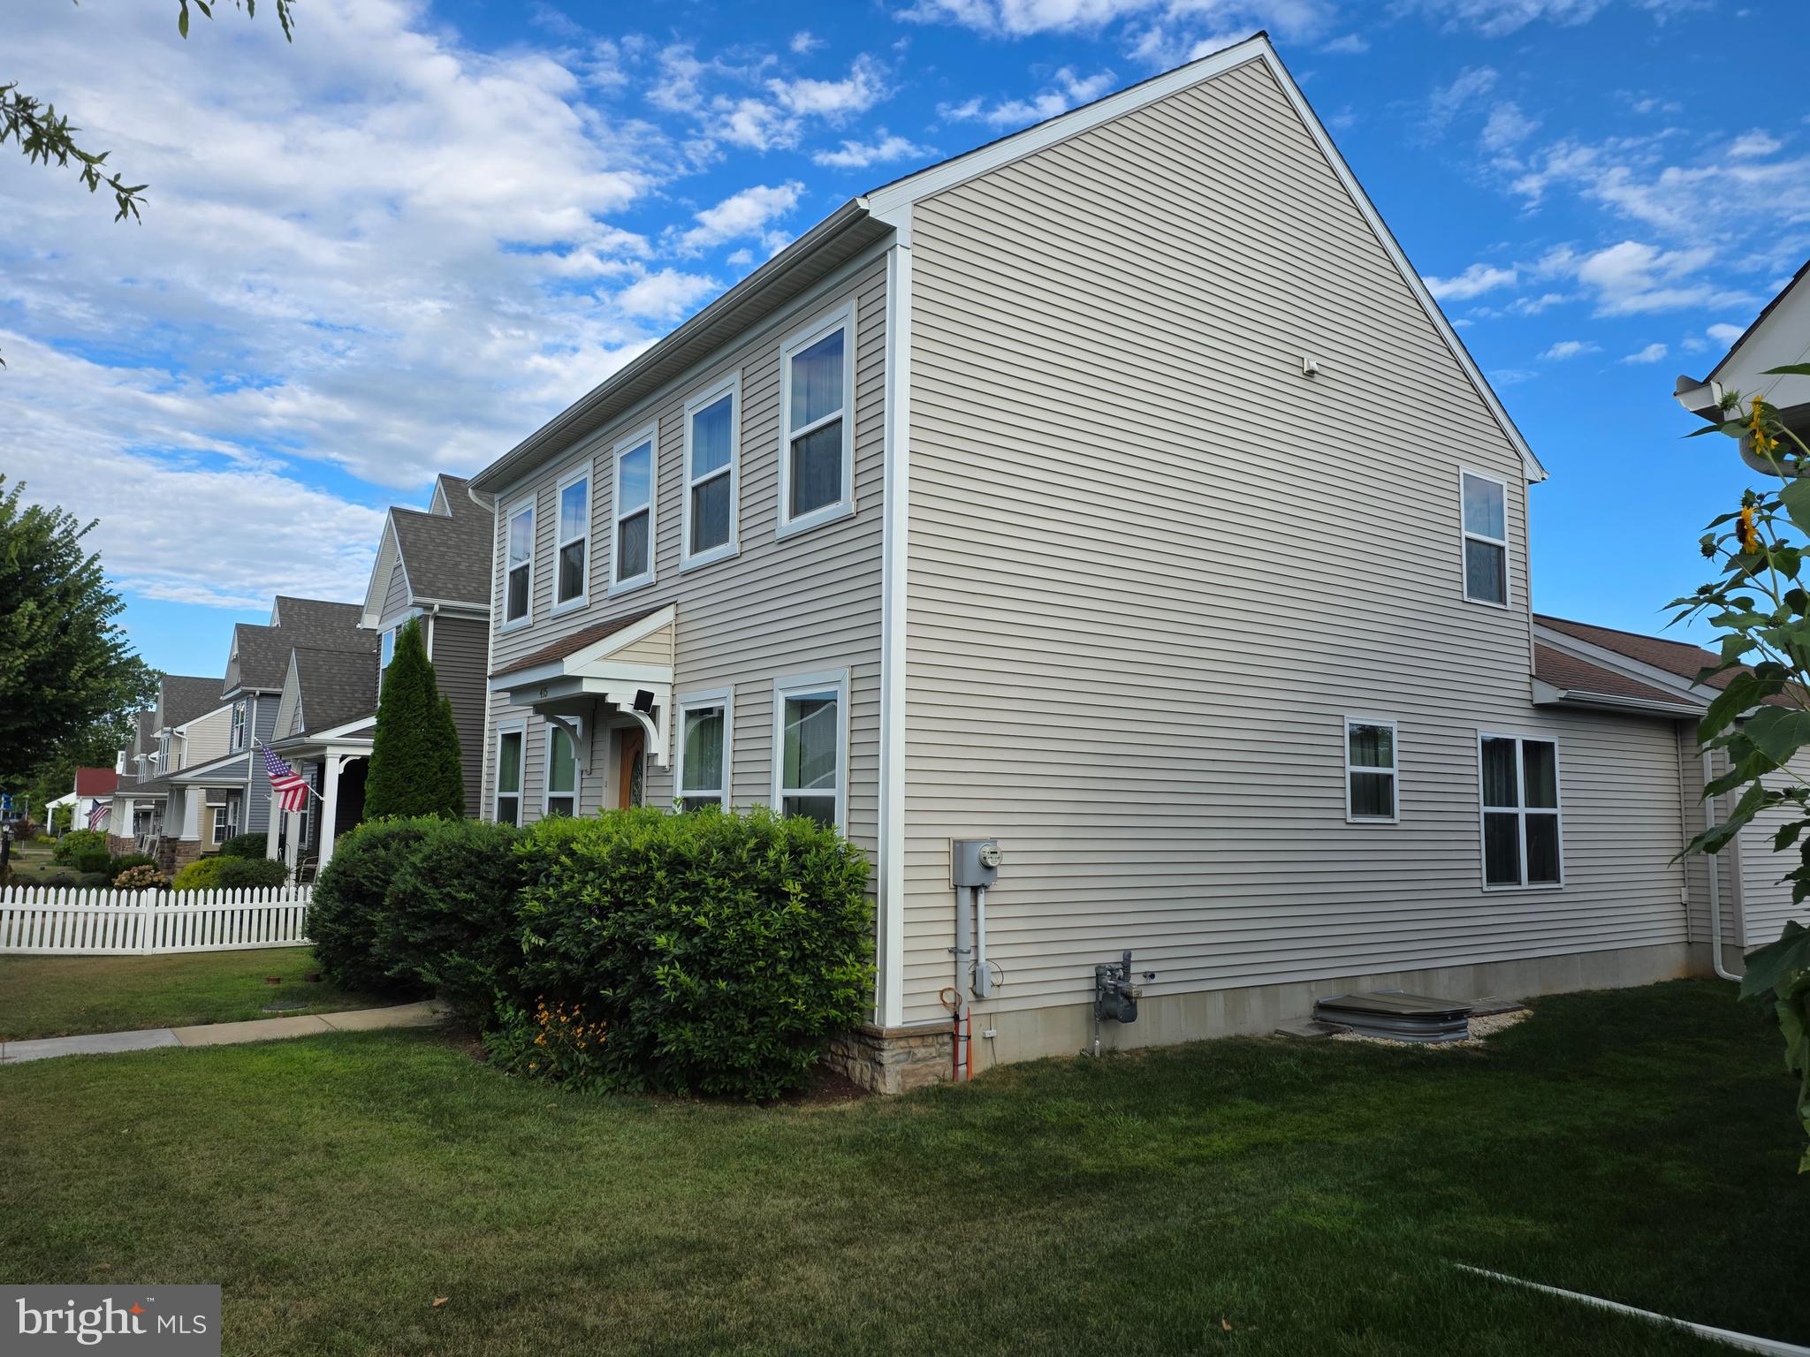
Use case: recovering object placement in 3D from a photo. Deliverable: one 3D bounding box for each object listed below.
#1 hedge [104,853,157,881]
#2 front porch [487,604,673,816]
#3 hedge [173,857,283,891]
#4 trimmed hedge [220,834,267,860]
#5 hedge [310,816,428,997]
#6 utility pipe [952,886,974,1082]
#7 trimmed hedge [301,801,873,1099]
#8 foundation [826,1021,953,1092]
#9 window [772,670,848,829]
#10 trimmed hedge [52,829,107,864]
[{"bbox_3d":[-19.680,4.857,30.600,1.150,0.820,1.300,5,-8,-35],"label":"hedge"},{"bbox_3d":[-3.514,1.100,12.631,1.200,3.600,2.400,5,-8,-35],"label":"front porch"},{"bbox_3d":[-12.471,3.842,22.180,1.400,0.950,3.500,5,-7,-34],"label":"hedge"},{"bbox_3d":[-17.204,4.684,31.500,1.500,1.220,1.600,5,-7,-34],"label":"trimmed hedge"},{"bbox_3d":[-5.670,2.564,13.897,1.900,1.810,2.800,5,-7,-34],"label":"hedge"},{"bbox_3d":[0.448,2.293,8.978,0.100,1.430,0.100,5,-8,-35],"label":"utility pipe"},{"bbox_3d":[-3.721,2.281,11.951,1.950,2.000,9.100,5,-8,-35],"label":"trimmed hedge"},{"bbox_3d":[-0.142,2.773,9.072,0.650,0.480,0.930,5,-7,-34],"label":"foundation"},{"bbox_3d":[-0.791,0.858,9.801,0.100,1.790,1.200,5,-8,-35],"label":"window"},{"bbox_3d":[-25.132,5.164,36.600,1.500,1.120,1.600,5,-8,-35],"label":"trimmed hedge"}]

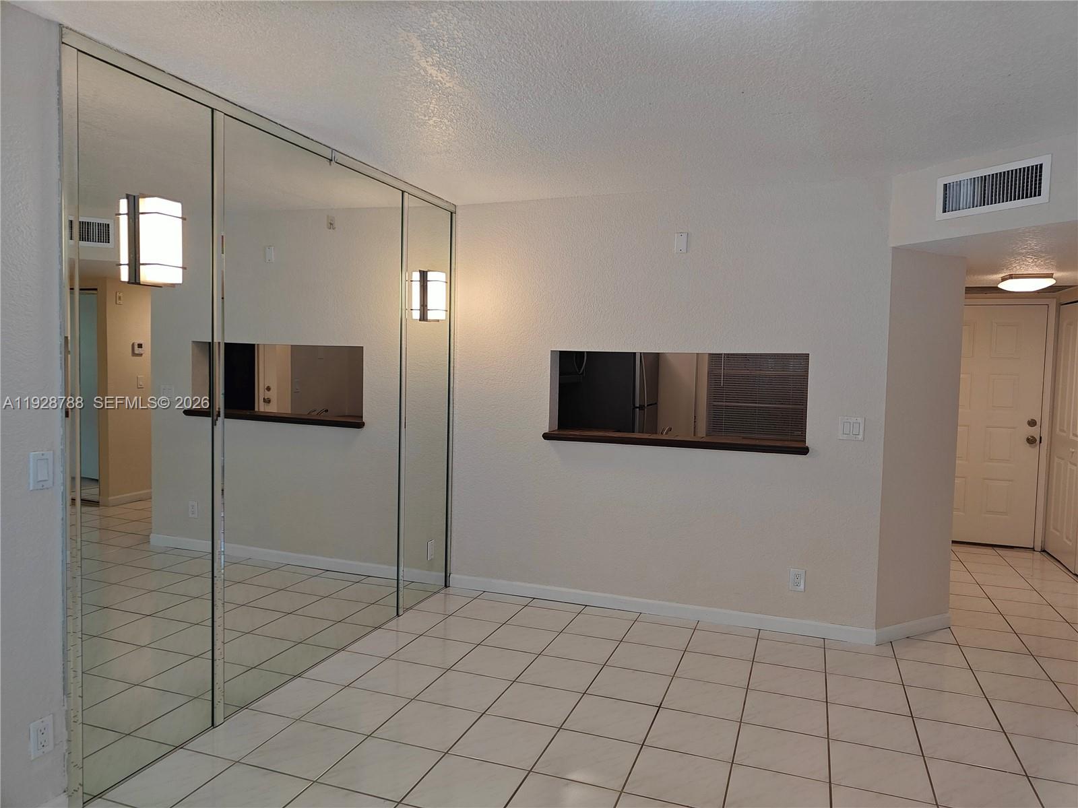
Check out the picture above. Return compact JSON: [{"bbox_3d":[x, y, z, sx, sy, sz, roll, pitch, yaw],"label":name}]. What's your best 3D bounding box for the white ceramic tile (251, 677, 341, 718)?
[{"bbox_3d":[-1.049,1.274,3.244,0.265,0.010,0.326,2,4,20],"label":"white ceramic tile"}]

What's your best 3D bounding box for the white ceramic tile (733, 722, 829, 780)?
[{"bbox_3d":[0.932,1.334,2.862,0.329,0.009,0.329,2,4,20],"label":"white ceramic tile"}]

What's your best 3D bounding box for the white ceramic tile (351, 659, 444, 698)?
[{"bbox_3d":[-0.645,1.264,3.441,0.331,0.010,0.331,2,4,20],"label":"white ceramic tile"}]

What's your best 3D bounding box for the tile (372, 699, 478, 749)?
[{"bbox_3d":[-0.445,1.294,3.008,0.331,0.010,0.331,2,4,20],"label":"tile"}]

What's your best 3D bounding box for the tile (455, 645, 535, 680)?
[{"bbox_3d":[-0.212,1.263,3.638,0.331,0.010,0.331,2,4,20],"label":"tile"}]

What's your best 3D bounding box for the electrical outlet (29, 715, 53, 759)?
[{"bbox_3d":[-1.516,1.018,2.283,0.010,0.115,0.071,2,4,20],"label":"electrical outlet"}]

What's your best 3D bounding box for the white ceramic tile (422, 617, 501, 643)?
[{"bbox_3d":[-0.413,1.238,4.088,0.326,0.010,0.326,2,4,20],"label":"white ceramic tile"}]

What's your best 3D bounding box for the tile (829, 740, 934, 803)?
[{"bbox_3d":[1.248,1.345,2.744,0.331,0.010,0.331,2,4,20],"label":"tile"}]

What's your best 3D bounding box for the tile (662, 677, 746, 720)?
[{"bbox_3d":[0.733,1.304,3.292,0.329,0.009,0.329,2,4,20],"label":"tile"}]

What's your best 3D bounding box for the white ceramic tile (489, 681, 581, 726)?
[{"bbox_3d":[-0.013,1.293,3.209,0.329,0.009,0.329,2,4,20],"label":"white ceramic tile"}]

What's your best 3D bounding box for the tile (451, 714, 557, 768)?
[{"bbox_3d":[-0.131,1.308,2.895,0.331,0.010,0.331,2,4,20],"label":"tile"}]

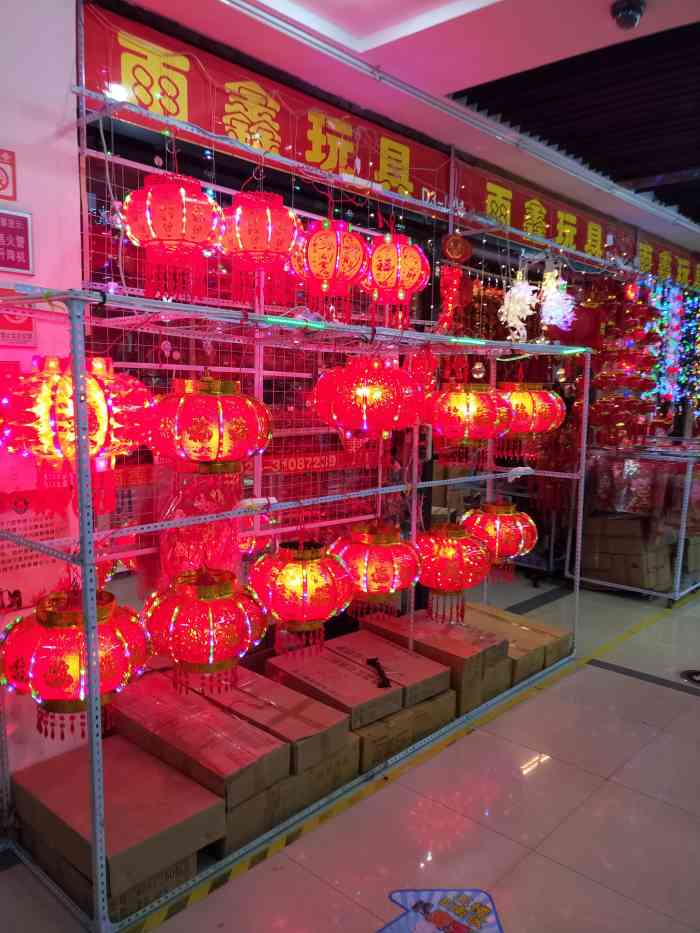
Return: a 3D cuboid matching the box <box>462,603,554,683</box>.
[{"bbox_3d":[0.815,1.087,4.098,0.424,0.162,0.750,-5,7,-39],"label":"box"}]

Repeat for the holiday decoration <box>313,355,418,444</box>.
[{"bbox_3d":[0.071,-0.292,2.986,0.460,0.400,0.460,0,7,0],"label":"holiday decoration"}]

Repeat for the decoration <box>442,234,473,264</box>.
[{"bbox_3d":[0.623,-1.258,3.907,0.172,0.166,0.129,2,6,20],"label":"decoration"}]

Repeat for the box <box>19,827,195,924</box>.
[{"bbox_3d":[-0.842,1.290,2.352,0.620,0.085,0.300,6,9,43],"label":"box"}]

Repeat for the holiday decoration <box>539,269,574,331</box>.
[{"bbox_3d":[1.469,-1.183,4.772,0.240,0.430,0.240,-6,9,-44],"label":"holiday decoration"}]

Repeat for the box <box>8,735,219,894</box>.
[{"bbox_3d":[-0.802,1.149,2.305,0.673,0.125,0.401,6,8,42],"label":"box"}]

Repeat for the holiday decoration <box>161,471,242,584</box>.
[{"bbox_3d":[-0.615,0.249,2.755,0.220,0.460,0.310,6,8,44],"label":"holiday decoration"}]

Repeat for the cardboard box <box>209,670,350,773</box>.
[{"bbox_3d":[-0.420,1.044,2.930,0.860,0.125,0.303,6,9,42],"label":"cardboard box"}]

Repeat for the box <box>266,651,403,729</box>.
[{"bbox_3d":[-0.074,0.997,3.095,0.305,0.100,0.627,-4,7,-38],"label":"box"}]

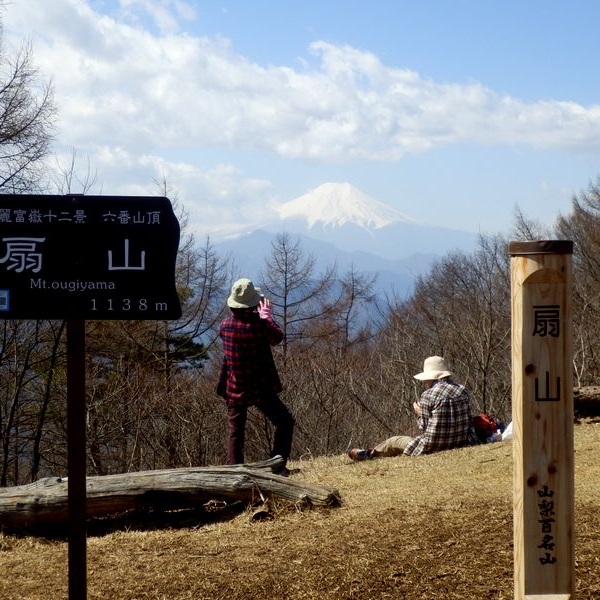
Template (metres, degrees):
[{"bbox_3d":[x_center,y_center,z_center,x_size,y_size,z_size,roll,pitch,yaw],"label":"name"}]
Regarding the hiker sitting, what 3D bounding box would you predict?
[{"bbox_3d":[0.952,0.902,11.050,0.930,0.870,0.600,1,2,41],"label":"hiker sitting"}]

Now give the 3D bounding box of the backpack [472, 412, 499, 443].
[{"bbox_3d":[1.593,1.097,11.250,0.310,0.310,0.260,-1,2,-14],"label":"backpack"}]

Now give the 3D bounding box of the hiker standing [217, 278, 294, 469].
[{"bbox_3d":[-0.340,0.641,10.550,0.560,1.610,0.500,0,2,16],"label":"hiker standing"}]

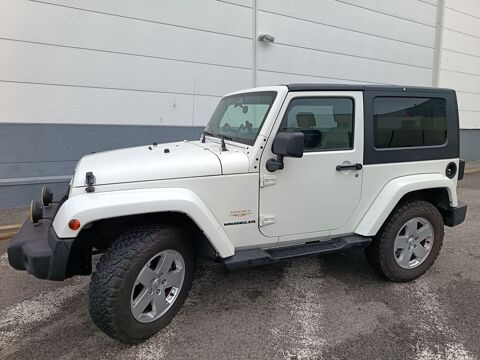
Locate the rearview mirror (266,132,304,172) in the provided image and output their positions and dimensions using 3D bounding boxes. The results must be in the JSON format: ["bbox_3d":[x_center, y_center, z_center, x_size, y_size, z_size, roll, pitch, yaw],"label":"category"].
[{"bbox_3d":[0.322,-0.183,2.383,0.160,0.270,0.240,-4,13,-21],"label":"rearview mirror"}]

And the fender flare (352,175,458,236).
[{"bbox_3d":[1.556,0.190,3.012,1.020,0.480,0.180,-4,13,-21],"label":"fender flare"}]

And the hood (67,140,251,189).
[{"bbox_3d":[-0.799,-0.205,2.918,1.180,0.230,1.470,-4,13,-21],"label":"hood"}]

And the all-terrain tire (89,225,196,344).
[{"bbox_3d":[-0.644,0.708,2.341,0.260,0.785,0.785,8,14,32],"label":"all-terrain tire"}]

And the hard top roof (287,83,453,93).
[{"bbox_3d":[0.989,-0.938,3.476,1.860,0.120,1.380,-4,13,-21],"label":"hard top roof"}]

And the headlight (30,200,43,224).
[{"bbox_3d":[-1.492,0.232,2.474,0.090,0.165,0.165,-4,13,-21],"label":"headlight"}]

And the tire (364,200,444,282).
[{"bbox_3d":[1.571,0.567,3.180,0.785,0.785,0.260,-4,13,-21],"label":"tire"}]

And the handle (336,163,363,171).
[{"bbox_3d":[0.899,-0.103,2.752,0.250,0.050,0.060,-4,13,-21],"label":"handle"}]

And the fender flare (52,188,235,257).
[{"bbox_3d":[-0.594,0.323,2.213,1.080,0.490,0.250,-4,13,-21],"label":"fender flare"}]

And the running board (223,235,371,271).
[{"bbox_3d":[0.477,0.555,2.675,1.290,0.100,0.180,-4,13,-21],"label":"running board"}]

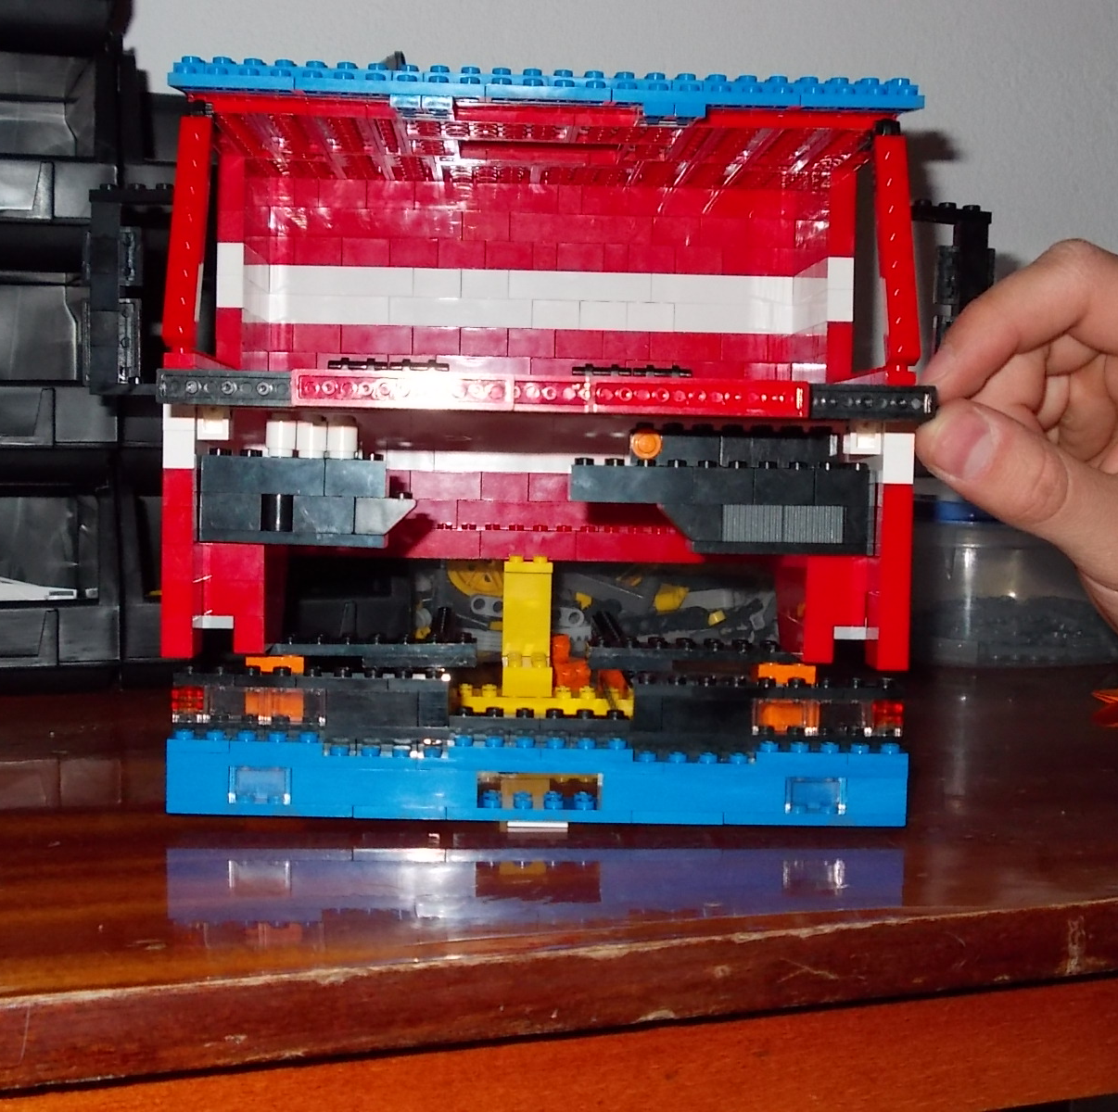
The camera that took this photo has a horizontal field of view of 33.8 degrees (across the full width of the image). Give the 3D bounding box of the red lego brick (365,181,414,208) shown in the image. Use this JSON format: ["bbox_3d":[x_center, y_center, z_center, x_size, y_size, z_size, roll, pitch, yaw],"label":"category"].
[{"bbox_3d":[-0.056,-0.121,0.619,0.016,0.010,0.008,1,4,-1],"label":"red lego brick"}]

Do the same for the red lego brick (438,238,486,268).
[{"bbox_3d":[-0.033,-0.102,0.621,0.016,0.010,0.008,1,3,-2],"label":"red lego brick"}]

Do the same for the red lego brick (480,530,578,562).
[{"bbox_3d":[-0.011,-0.004,0.624,0.032,0.010,0.016,1,4,-1],"label":"red lego brick"}]

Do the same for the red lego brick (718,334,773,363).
[{"bbox_3d":[0.063,-0.070,0.626,0.016,0.010,0.008,1,3,-2],"label":"red lego brick"}]

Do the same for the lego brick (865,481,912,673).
[{"bbox_3d":[0.087,0.005,0.483,0.008,0.048,0.016,1,3,-2],"label":"lego brick"}]

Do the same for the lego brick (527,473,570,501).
[{"bbox_3d":[-0.002,-0.024,0.626,0.016,0.010,0.008,1,3,-1],"label":"lego brick"}]

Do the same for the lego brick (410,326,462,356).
[{"bbox_3d":[-0.041,-0.073,0.623,0.016,0.010,0.008,1,3,-1],"label":"lego brick"}]

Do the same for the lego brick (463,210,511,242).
[{"bbox_3d":[-0.024,-0.111,0.621,0.016,0.010,0.008,1,3,-1],"label":"lego brick"}]

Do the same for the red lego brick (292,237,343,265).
[{"bbox_3d":[-0.081,-0.102,0.620,0.016,0.010,0.008,1,4,-1],"label":"red lego brick"}]

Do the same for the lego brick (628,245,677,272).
[{"bbox_3d":[0.031,-0.100,0.622,0.016,0.010,0.008,1,4,-1],"label":"lego brick"}]

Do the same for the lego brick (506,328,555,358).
[{"bbox_3d":[-0.009,-0.072,0.623,0.016,0.010,0.008,1,4,-1],"label":"lego brick"}]

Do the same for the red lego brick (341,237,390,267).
[{"bbox_3d":[-0.065,-0.102,0.621,0.016,0.010,0.008,1,3,-1],"label":"red lego brick"}]

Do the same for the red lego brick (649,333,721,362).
[{"bbox_3d":[0.043,-0.071,0.626,0.024,0.010,0.008,1,3,-2],"label":"red lego brick"}]

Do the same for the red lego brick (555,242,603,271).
[{"bbox_3d":[0.007,-0.101,0.622,0.016,0.010,0.008,1,3,-1],"label":"red lego brick"}]

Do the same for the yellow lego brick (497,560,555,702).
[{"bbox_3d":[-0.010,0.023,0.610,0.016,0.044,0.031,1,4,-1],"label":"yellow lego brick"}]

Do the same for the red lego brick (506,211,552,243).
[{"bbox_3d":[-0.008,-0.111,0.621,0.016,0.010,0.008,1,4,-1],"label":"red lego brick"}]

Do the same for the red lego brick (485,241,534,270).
[{"bbox_3d":[-0.017,-0.101,0.621,0.016,0.010,0.008,1,3,-1],"label":"red lego brick"}]

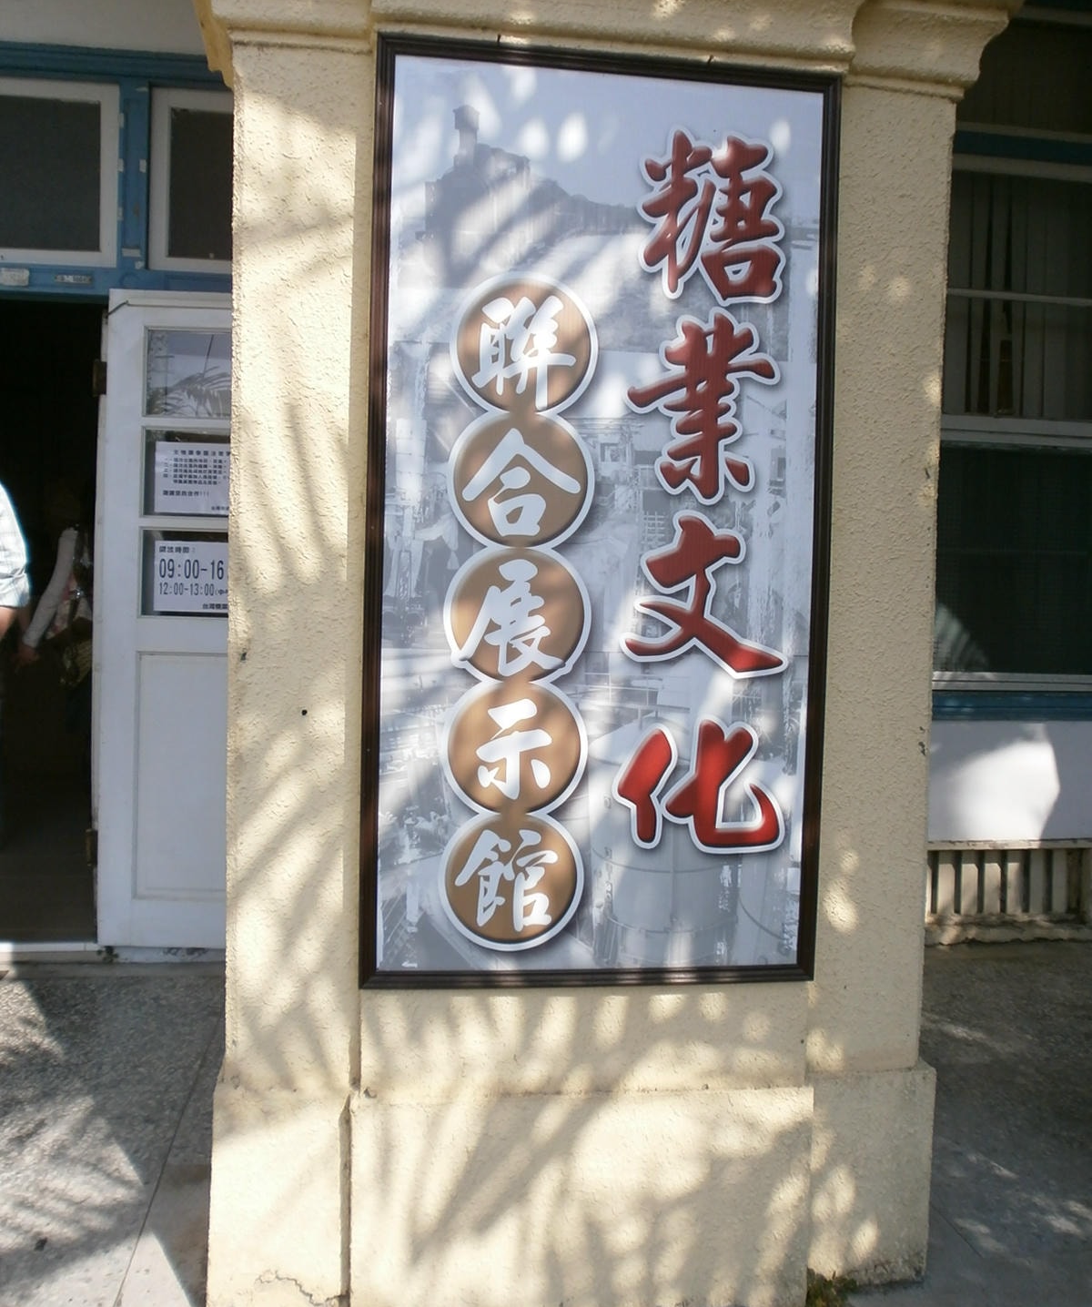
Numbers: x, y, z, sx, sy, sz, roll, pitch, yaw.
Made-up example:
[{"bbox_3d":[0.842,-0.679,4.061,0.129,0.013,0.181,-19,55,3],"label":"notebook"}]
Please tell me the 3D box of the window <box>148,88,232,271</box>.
[{"bbox_3d":[-0.926,-1.470,3.584,0.620,0.553,0.050,1,2,-8],"label":"window"}]

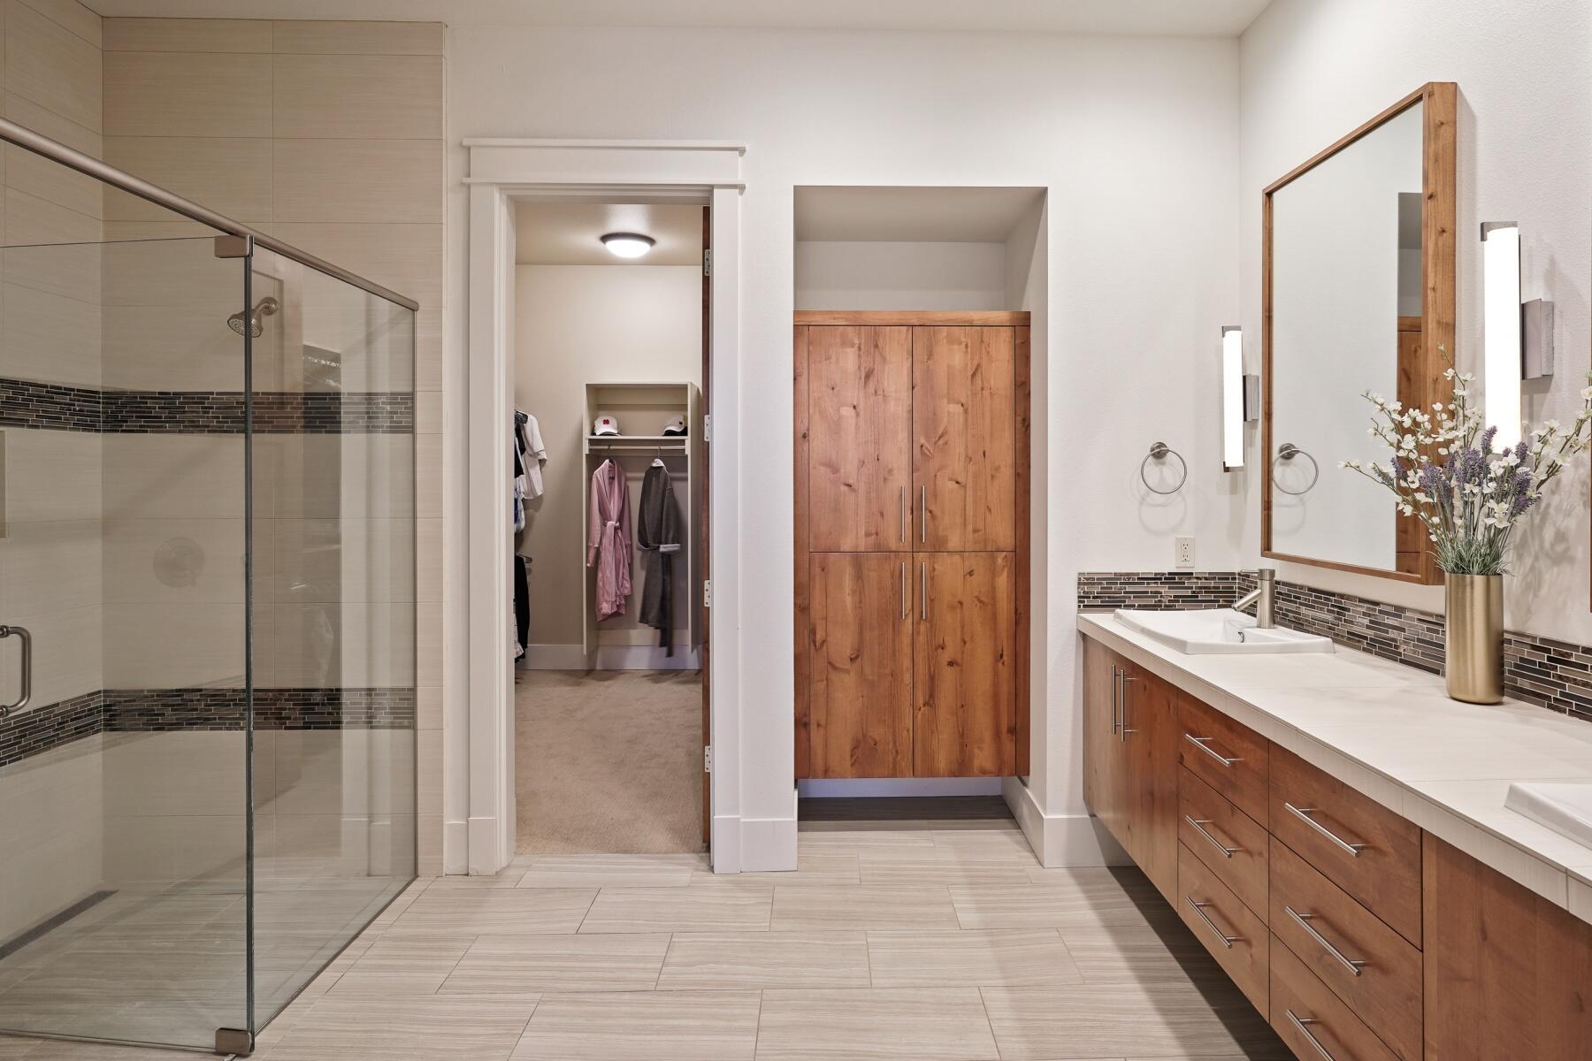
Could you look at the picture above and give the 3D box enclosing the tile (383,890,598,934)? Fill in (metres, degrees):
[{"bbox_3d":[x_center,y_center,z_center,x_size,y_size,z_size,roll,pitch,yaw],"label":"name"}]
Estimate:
[{"bbox_3d":[-1.028,1.319,2.596,0.635,0.015,0.285,0,4,1],"label":"tile"}]

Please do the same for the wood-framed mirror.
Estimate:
[{"bbox_3d":[1.635,-0.517,2.250,0.068,1.250,0.700,0,3,2],"label":"wood-framed mirror"}]

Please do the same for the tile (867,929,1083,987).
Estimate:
[{"bbox_3d":[0.545,1.338,2.347,0.635,0.015,0.285,0,4,1],"label":"tile"}]

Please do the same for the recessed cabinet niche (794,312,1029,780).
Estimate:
[{"bbox_3d":[0.456,0.053,3.180,0.928,1.845,0.420,0,2,-1],"label":"recessed cabinet niche"}]

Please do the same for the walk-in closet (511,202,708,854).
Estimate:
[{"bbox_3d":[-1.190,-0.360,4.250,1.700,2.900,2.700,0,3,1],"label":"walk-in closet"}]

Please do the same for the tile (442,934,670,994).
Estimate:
[{"bbox_3d":[-0.694,1.286,2.232,0.607,0.010,0.280,0,3,-1],"label":"tile"}]

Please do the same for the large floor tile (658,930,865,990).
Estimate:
[{"bbox_3d":[-0.088,1.339,2.333,0.635,0.015,0.285,0,4,1],"label":"large floor tile"}]

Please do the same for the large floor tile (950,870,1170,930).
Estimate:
[{"bbox_3d":[0.837,1.268,2.534,0.610,0.010,0.280,0,3,-1],"label":"large floor tile"}]

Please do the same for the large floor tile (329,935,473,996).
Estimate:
[{"bbox_3d":[-1.151,1.286,2.220,0.304,0.010,0.280,0,3,-1],"label":"large floor tile"}]

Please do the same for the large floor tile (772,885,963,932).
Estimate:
[{"bbox_3d":[0.228,1.267,2.518,0.607,0.010,0.280,0,3,-1],"label":"large floor tile"}]

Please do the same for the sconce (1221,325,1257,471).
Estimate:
[{"bbox_3d":[1.645,-0.488,2.795,0.087,0.525,0.100,0,3,1],"label":"sconce"}]

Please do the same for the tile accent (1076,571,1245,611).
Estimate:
[{"bbox_3d":[1.326,0.223,2.750,0.590,0.147,0.012,0,2,-1],"label":"tile accent"}]

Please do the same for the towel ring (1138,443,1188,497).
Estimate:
[{"bbox_3d":[1.383,-0.233,2.835,0.165,0.195,0.070,0,3,1],"label":"towel ring"}]

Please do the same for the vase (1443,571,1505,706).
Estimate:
[{"bbox_3d":[1.592,0.252,1.767,0.105,0.288,0.105,0,3,1],"label":"vase"}]

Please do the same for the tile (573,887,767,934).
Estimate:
[{"bbox_3d":[-0.382,1.267,2.503,0.607,0.010,0.280,0,3,-1],"label":"tile"}]

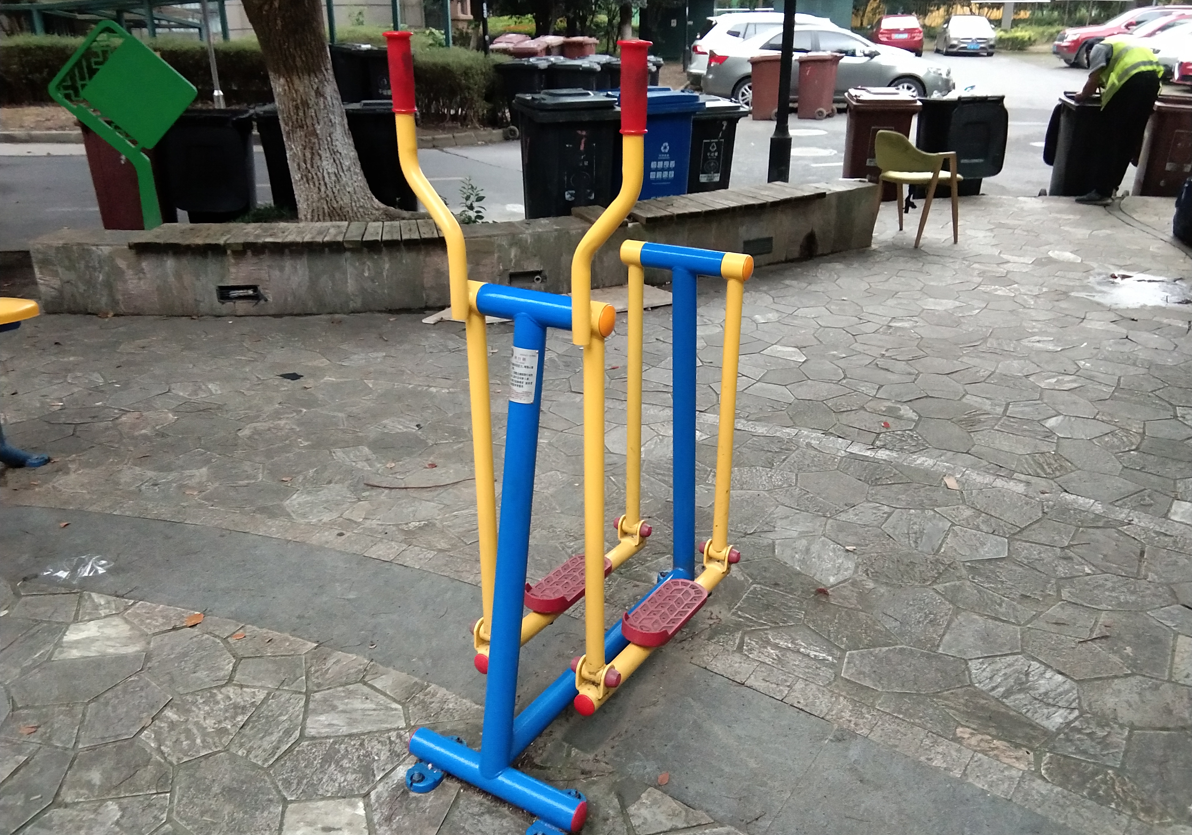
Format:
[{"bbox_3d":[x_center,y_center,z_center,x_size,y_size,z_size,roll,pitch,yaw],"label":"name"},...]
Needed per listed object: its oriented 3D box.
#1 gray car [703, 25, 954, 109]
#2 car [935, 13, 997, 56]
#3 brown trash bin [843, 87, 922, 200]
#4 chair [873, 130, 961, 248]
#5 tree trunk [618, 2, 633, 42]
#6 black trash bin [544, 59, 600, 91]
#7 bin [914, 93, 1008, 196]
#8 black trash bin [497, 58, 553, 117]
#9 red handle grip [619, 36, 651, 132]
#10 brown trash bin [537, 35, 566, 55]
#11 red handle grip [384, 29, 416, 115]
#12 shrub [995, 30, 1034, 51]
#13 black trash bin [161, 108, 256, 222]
[{"bbox_3d":[4.121,-6.152,18.739,4.500,1.460,1.780,0,21,-1],"label":"gray car"},{"bbox_3d":[13.223,-13.868,38.281,1.800,1.460,4.500,4,22,12],"label":"car"},{"bbox_3d":[2.697,-2.591,10.180,0.640,0.960,0.680,2,22,6],"label":"brown trash bin"},{"bbox_3d":[2.285,-1.660,7.660,0.560,0.770,0.580,-9,23,-22],"label":"chair"},{"bbox_3d":[0.780,-9.920,27.500,0.300,1.700,0.300,0,22,0],"label":"tree trunk"},{"bbox_3d":[-0.316,-4.132,13.929,0.730,1.060,0.580,-1,21,-3],"label":"black trash bin"},{"bbox_3d":[3.186,-2.317,9.400,0.580,1.050,0.720,-3,22,-8],"label":"bin"},{"bbox_3d":[-0.895,-4.050,13.684,0.720,0.980,0.620,-3,22,-5],"label":"black trash bin"},{"bbox_3d":[0.064,-0.547,1.770,0.056,0.150,0.056,0,22,0],"label":"red handle grip"},{"bbox_3d":[-0.866,-6.682,20.387,0.620,1.000,0.700,-1,22,0],"label":"brown trash bin"},{"bbox_3d":[-0.363,-0.641,1.985,0.056,0.148,0.056,0,21,0],"label":"red handle grip"},{"bbox_3d":[15.720,-14.115,40.000,1.500,0.780,1.100,0,22,0],"label":"shrub"},{"bbox_3d":[-2.757,-1.687,7.700,0.580,1.050,0.730,-7,23,-16],"label":"black trash bin"}]

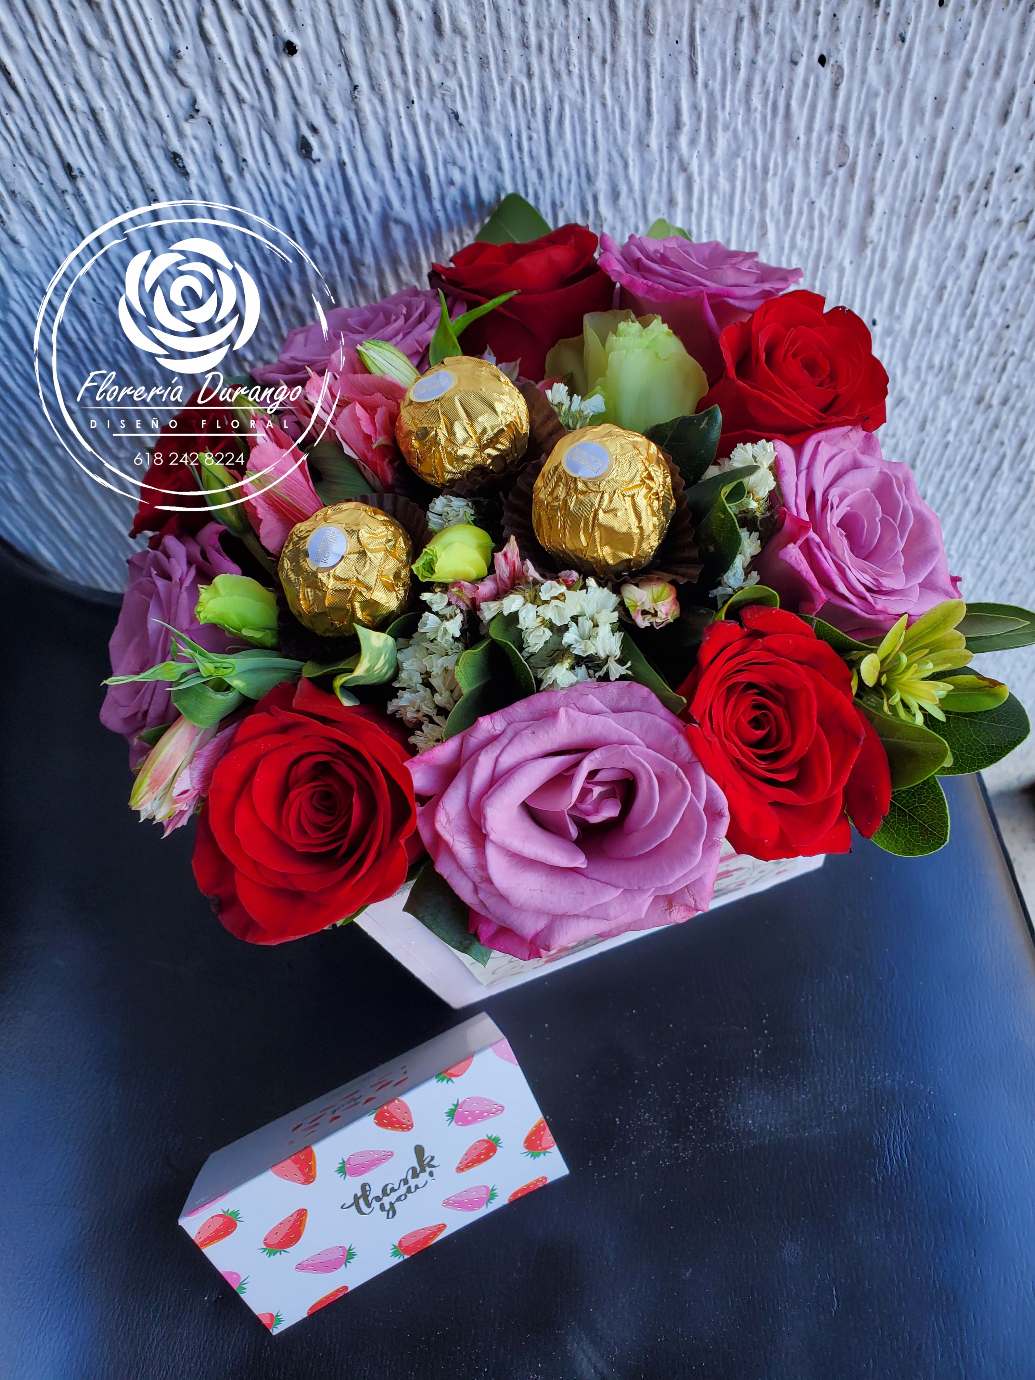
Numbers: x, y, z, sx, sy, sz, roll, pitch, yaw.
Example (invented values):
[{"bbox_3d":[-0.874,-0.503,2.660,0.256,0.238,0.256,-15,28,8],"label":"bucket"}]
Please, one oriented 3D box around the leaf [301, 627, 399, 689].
[{"bbox_3d":[-0.040,-0.007,0.247,0.024,0.016,0.018,-20,59,-2],"label":"leaf"}]

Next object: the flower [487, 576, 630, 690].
[{"bbox_3d":[0.009,-0.013,0.240,0.033,0.020,0.021,-3,59,5],"label":"flower"}]

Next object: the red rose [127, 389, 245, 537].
[{"bbox_3d":[-0.087,-0.061,0.285,0.046,0.038,0.046,-17,42,26],"label":"red rose"}]

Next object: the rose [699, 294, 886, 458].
[{"bbox_3d":[0.074,-0.085,0.278,0.046,0.038,0.044,0,77,-9],"label":"rose"}]

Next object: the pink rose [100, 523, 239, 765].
[{"bbox_3d":[-0.088,-0.013,0.272,0.050,0.038,0.057,0,93,46],"label":"pink rose"}]

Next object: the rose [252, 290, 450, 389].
[{"bbox_3d":[-0.050,-0.105,0.315,0.062,0.042,0.058,-17,31,10],"label":"rose"}]

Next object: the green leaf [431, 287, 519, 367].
[{"bbox_3d":[-0.011,-0.091,0.262,0.022,0.021,0.009,-4,61,8],"label":"green leaf"}]

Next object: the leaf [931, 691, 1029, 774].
[{"bbox_3d":[0.120,0.009,0.280,0.036,0.010,0.028,1,64,9],"label":"leaf"}]

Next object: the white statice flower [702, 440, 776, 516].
[{"bbox_3d":[0.054,-0.052,0.253,0.018,0.016,0.014,-3,59,5],"label":"white statice flower"}]

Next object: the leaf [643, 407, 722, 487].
[{"bbox_3d":[0.039,-0.057,0.245,0.023,0.026,0.010,13,27,-6],"label":"leaf"}]

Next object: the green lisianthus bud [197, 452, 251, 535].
[{"bbox_3d":[-0.075,-0.050,0.265,0.012,0.027,0.012,-11,42,18],"label":"green lisianthus bud"}]

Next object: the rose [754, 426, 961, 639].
[{"bbox_3d":[0.082,-0.038,0.250,0.053,0.043,0.053,6,60,-10],"label":"rose"}]

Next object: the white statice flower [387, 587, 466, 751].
[{"bbox_3d":[-0.021,-0.005,0.240,0.017,0.022,0.031,-4,61,8],"label":"white statice flower"}]

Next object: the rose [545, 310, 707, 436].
[{"bbox_3d":[0.028,-0.080,0.264,0.041,0.042,0.039,1,41,-1],"label":"rose"}]

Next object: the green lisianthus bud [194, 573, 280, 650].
[{"bbox_3d":[-0.069,-0.019,0.256,0.024,0.018,0.017,12,36,-19],"label":"green lisianthus bud"}]

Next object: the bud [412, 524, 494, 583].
[{"bbox_3d":[-0.015,-0.033,0.246,0.020,0.015,0.015,-10,66,-30],"label":"bud"}]

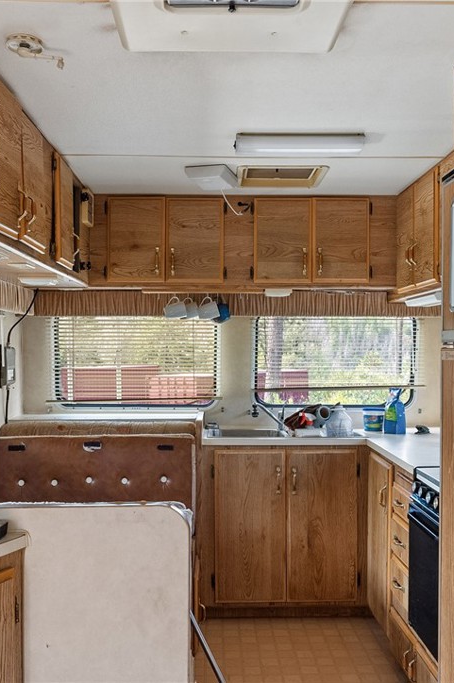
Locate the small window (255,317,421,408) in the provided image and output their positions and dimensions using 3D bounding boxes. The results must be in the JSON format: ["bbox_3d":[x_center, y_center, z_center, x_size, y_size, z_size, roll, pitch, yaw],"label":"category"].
[{"bbox_3d":[0.566,0.087,3.515,0.873,0.463,0.040,0,0,-1],"label":"small window"}]

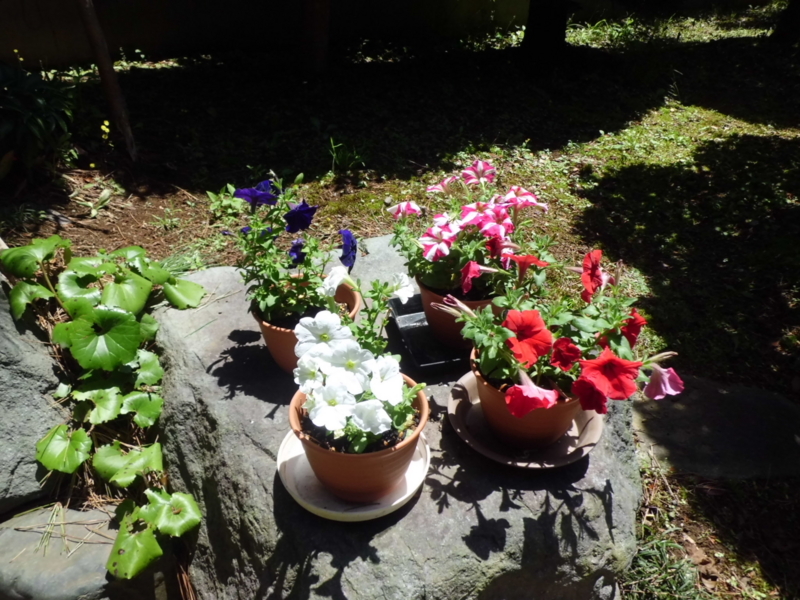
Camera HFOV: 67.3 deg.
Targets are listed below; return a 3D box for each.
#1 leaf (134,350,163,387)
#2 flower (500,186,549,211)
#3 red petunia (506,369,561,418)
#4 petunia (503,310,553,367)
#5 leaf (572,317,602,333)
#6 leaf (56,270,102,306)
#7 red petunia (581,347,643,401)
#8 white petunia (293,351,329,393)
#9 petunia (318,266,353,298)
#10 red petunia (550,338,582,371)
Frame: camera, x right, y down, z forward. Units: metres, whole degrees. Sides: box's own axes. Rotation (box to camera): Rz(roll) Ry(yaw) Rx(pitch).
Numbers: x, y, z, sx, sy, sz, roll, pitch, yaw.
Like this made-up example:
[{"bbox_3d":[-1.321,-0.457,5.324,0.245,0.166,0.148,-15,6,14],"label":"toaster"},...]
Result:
[{"bbox_3d":[-0.406,0.111,0.975,0.046,0.018,0.059,4,60,-14],"label":"leaf"},{"bbox_3d":[0.198,-0.161,0.955,0.070,0.035,0.060,5,51,-3],"label":"flower"},{"bbox_3d":[0.169,0.118,0.765,0.066,0.050,0.045,-1,53,-3],"label":"red petunia"},{"bbox_3d":[0.156,0.047,0.736,0.064,0.068,0.045,-4,15,-6],"label":"petunia"},{"bbox_3d":[0.250,0.033,0.800,0.038,0.012,0.024,-26,39,-19],"label":"leaf"},{"bbox_3d":[-0.581,-0.021,1.088,0.085,0.030,0.085,0,46,0],"label":"leaf"},{"bbox_3d":[0.265,0.092,0.755,0.074,0.064,0.035,3,26,5],"label":"red petunia"},{"bbox_3d":[-0.102,0.084,0.685,0.047,0.050,0.035,18,15,28],"label":"white petunia"},{"bbox_3d":[-0.084,-0.023,0.785,0.042,0.040,0.050,-25,36,-9],"label":"petunia"},{"bbox_3d":[0.220,0.072,0.795,0.041,0.041,0.032,6,6,11],"label":"red petunia"}]

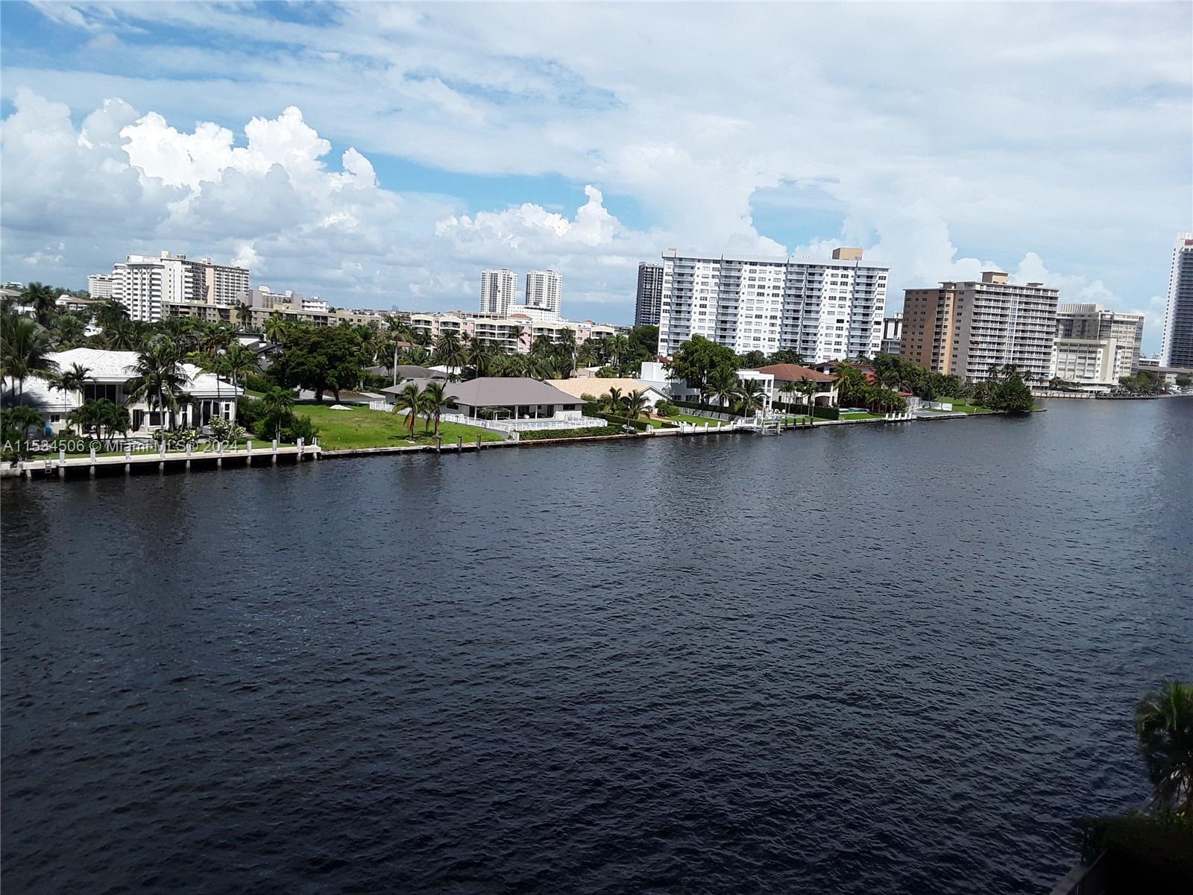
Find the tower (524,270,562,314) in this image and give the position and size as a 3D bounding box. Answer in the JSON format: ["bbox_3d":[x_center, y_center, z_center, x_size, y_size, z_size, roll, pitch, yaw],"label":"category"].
[{"bbox_3d":[-62.870,-171.580,1112.700,31.000,77.500,30.000,9,9,38],"label":"tower"}]

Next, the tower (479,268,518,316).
[{"bbox_3d":[-120.130,-180.160,1152.370,31.000,77.500,30.000,9,9,38],"label":"tower"}]

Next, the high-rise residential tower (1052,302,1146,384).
[{"bbox_3d":[239.200,-48.250,445.670,37.000,40.500,38.000,7,8,25],"label":"high-rise residential tower"}]

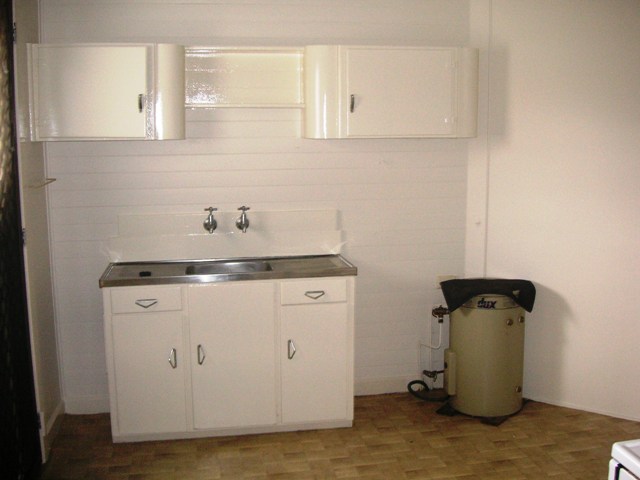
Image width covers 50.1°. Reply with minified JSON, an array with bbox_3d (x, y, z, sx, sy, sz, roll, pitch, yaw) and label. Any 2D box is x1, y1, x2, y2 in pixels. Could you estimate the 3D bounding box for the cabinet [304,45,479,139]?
[{"bbox_3d":[0.408,-0.826,3.866,0.985,0.490,0.320,-2,9,-10],"label":"cabinet"}]

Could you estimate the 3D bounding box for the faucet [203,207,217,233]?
[{"bbox_3d":[-0.622,-0.113,3.868,0.078,0.145,0.115,-2,9,-10],"label":"faucet"}]

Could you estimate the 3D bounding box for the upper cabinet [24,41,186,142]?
[{"bbox_3d":[-1.093,-0.767,3.594,0.775,0.488,0.320,-2,9,-10],"label":"upper cabinet"}]

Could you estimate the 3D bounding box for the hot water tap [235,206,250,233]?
[{"bbox_3d":[-0.442,-0.117,3.901,0.078,0.145,0.115,-2,9,-10],"label":"hot water tap"}]

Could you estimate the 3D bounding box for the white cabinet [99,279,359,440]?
[{"bbox_3d":[-0.500,0.613,3.870,1.320,0.862,0.450,-2,9,-10],"label":"white cabinet"}]

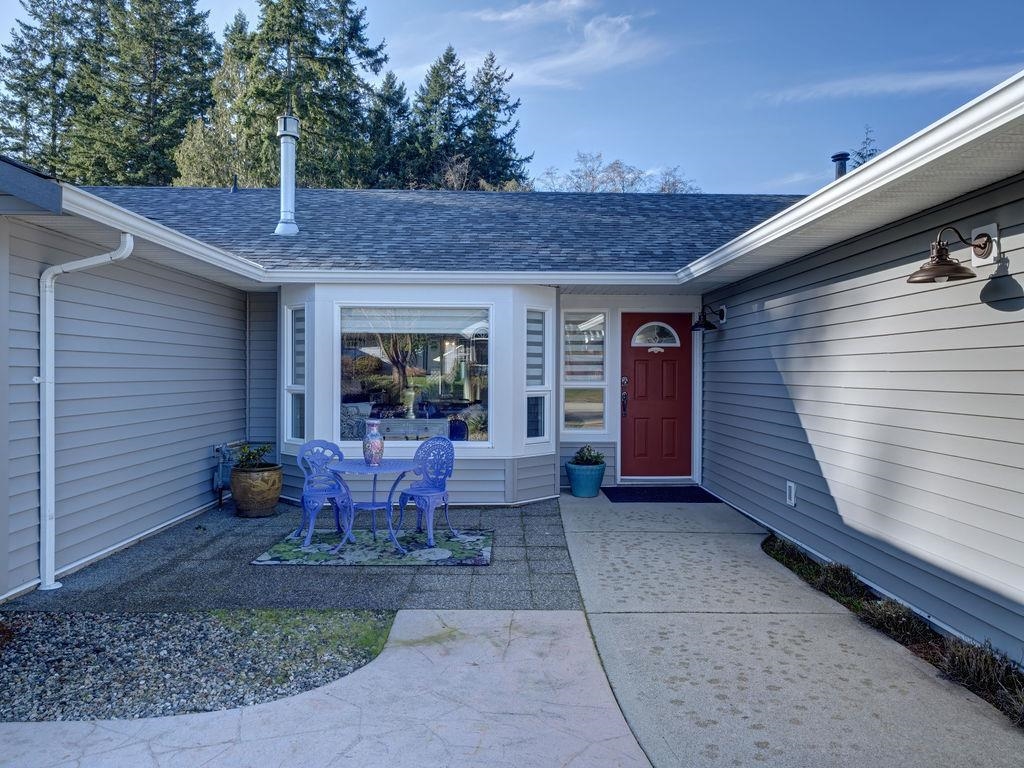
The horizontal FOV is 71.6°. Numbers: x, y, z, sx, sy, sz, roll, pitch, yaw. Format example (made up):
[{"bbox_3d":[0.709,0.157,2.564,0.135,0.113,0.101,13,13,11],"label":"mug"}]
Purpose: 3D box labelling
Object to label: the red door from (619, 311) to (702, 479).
[{"bbox_3d":[1.835,0.147,8.903,1.060,2.175,0.130,0,1,-1],"label":"red door"}]

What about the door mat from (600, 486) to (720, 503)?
[{"bbox_3d":[1.700,1.285,8.222,1.218,0.015,0.934,0,1,-2],"label":"door mat"}]

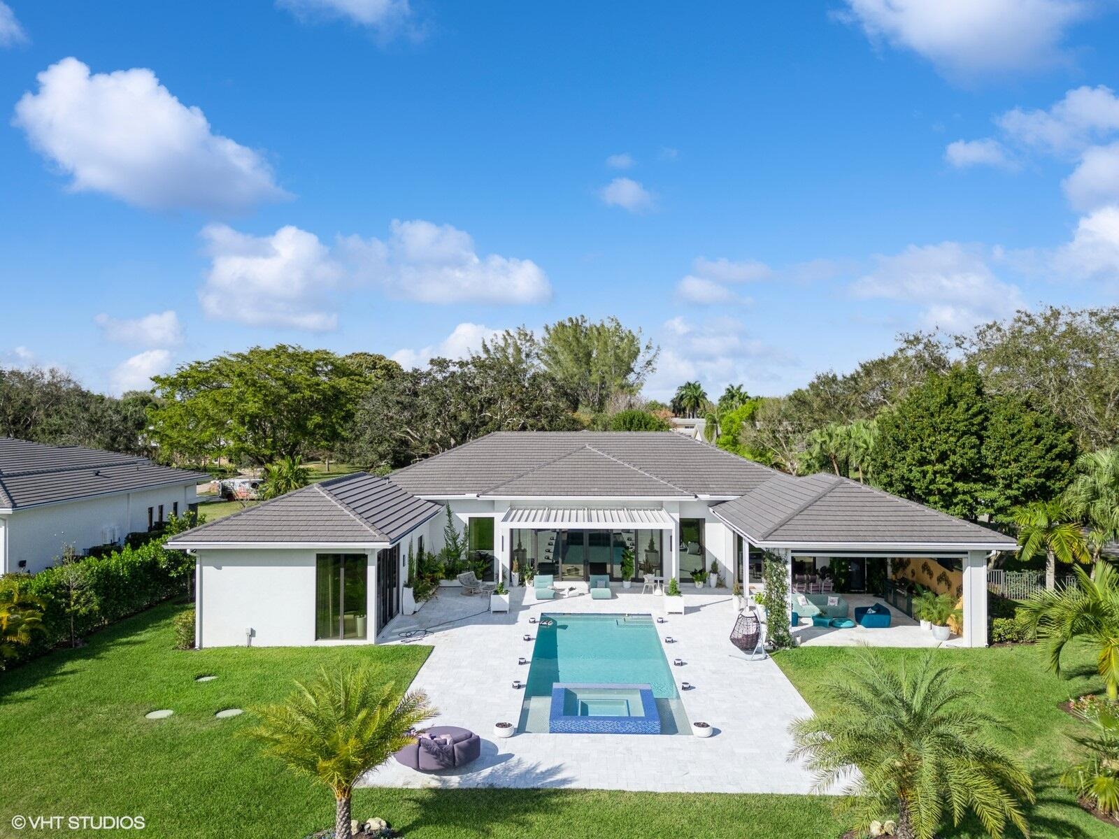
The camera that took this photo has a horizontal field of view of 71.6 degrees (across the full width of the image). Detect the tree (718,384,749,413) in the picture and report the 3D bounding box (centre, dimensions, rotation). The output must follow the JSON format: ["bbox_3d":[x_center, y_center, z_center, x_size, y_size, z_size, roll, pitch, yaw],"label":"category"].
[{"bbox_3d":[29.100,1.250,130.000,5.500,13.700,5.500,0,0,0],"label":"tree"}]

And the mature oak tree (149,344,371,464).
[{"bbox_3d":[-33.000,0.050,85.000,24.000,16.100,22.000,0,0,0],"label":"mature oak tree"}]

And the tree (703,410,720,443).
[{"bbox_3d":[16.900,3.600,85.000,2.600,9.000,2.600,0,0,0],"label":"tree"}]

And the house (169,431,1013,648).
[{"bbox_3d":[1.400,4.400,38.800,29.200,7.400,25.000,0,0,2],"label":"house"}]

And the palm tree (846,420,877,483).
[{"bbox_3d":[23.300,4.130,60.000,2.900,7.900,2.900,0,0,0],"label":"palm tree"}]

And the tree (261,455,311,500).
[{"bbox_3d":[-20.400,5.450,58.000,3.800,5.300,3.800,0,0,0],"label":"tree"}]

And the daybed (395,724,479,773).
[{"bbox_3d":[-2.920,7.760,18.500,2.100,0.700,1.900,0,0,-6],"label":"daybed"}]

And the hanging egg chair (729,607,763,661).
[{"bbox_3d":[6.460,7.100,26.500,1.100,2.000,1.200,0,0,-43],"label":"hanging egg chair"}]

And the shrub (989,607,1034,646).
[{"bbox_3d":[16.660,7.630,28.600,1.550,0.950,1.300,0,0,0],"label":"shrub"}]

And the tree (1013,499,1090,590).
[{"bbox_3d":[20.900,5.750,33.000,3.200,4.700,3.200,0,0,0],"label":"tree"}]

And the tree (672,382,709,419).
[{"bbox_3d":[21.100,1.100,125.000,6.000,14.000,6.000,0,0,0],"label":"tree"}]

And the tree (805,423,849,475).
[{"bbox_3d":[20.600,4.270,60.000,3.500,7.700,3.500,0,0,0],"label":"tree"}]

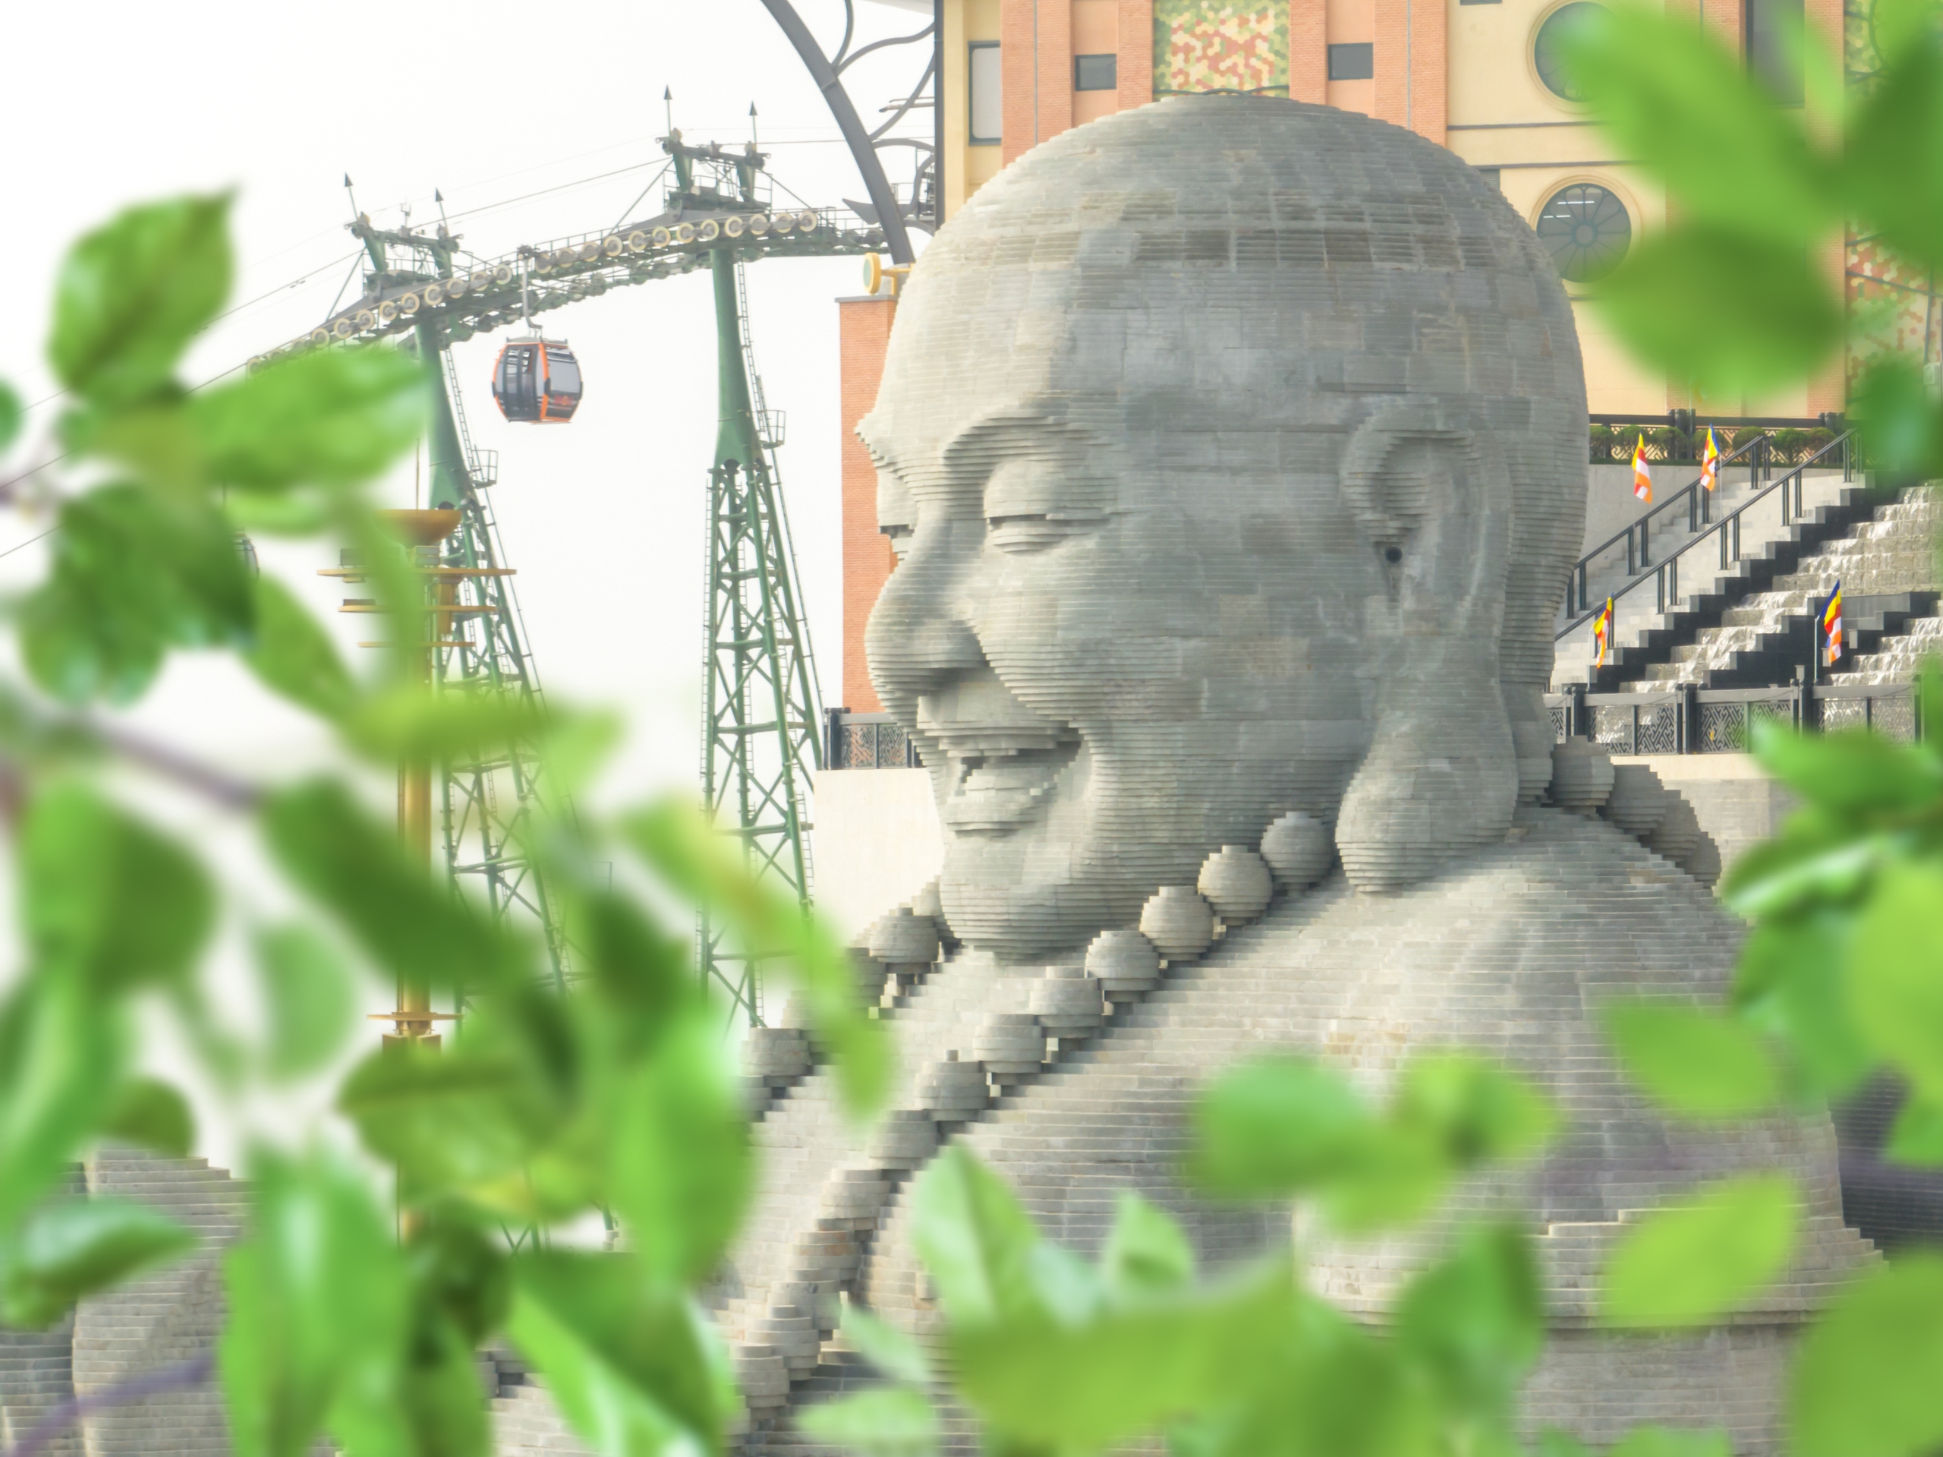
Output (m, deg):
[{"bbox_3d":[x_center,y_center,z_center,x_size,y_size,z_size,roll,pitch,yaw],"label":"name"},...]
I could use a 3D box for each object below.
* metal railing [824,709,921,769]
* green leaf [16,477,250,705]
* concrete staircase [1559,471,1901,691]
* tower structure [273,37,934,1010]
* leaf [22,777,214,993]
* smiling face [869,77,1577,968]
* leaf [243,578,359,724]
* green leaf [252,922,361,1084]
[{"bbox_3d":[-1.972,0.229,182.000,2.100,1.220,0.150,0,0,-25],"label":"metal railing"},{"bbox_3d":[-0.332,-0.054,3.600,0.089,0.084,0.030,0,0,0],"label":"green leaf"},{"bbox_3d":[14.176,-2.642,172.000,7.000,4.500,4.500,0,0,-38],"label":"concrete staircase"},{"bbox_3d":[-9.814,-3.150,236.000,16.500,28.000,6.500,0,0,-28],"label":"tower structure"},{"bbox_3d":[-0.283,0.052,3.000,0.060,0.069,0.025,0,0,0],"label":"leaf"},{"bbox_3d":[3.693,-2.892,132.000,10.800,12.600,9.800,0,0,-31],"label":"smiling face"},{"bbox_3d":[-0.282,-0.034,3.800,0.049,0.062,0.025,0,0,0],"label":"leaf"},{"bbox_3d":[-0.228,0.094,3.100,0.033,0.051,0.020,0,0,0],"label":"green leaf"}]

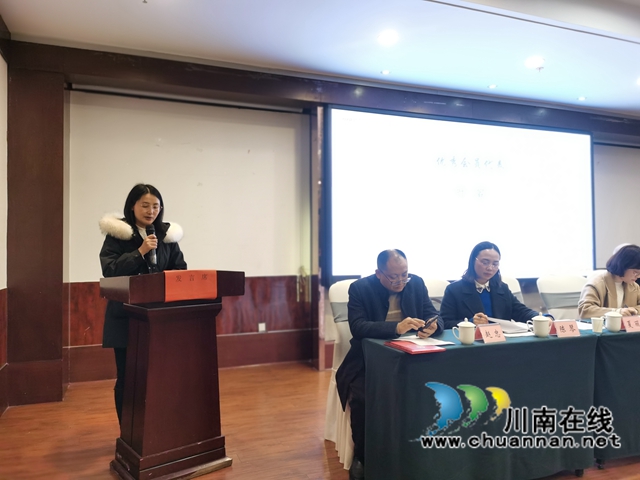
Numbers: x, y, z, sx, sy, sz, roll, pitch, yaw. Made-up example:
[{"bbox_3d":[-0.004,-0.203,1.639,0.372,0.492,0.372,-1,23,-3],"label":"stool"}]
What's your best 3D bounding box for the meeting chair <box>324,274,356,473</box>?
[{"bbox_3d":[0.330,0.785,3.144,0.470,1.010,0.570,0,-1,-22],"label":"meeting chair"}]

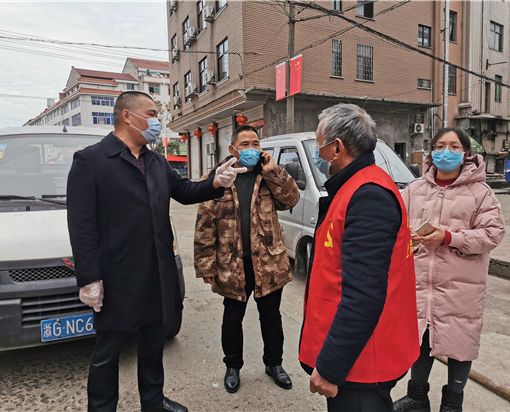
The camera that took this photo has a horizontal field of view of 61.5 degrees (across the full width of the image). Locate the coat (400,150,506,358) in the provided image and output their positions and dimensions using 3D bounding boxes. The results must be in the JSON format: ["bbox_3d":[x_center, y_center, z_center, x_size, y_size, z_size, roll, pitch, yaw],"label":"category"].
[{"bbox_3d":[1.069,0.299,2.407,0.580,1.140,0.420,3,6,35],"label":"coat"}]

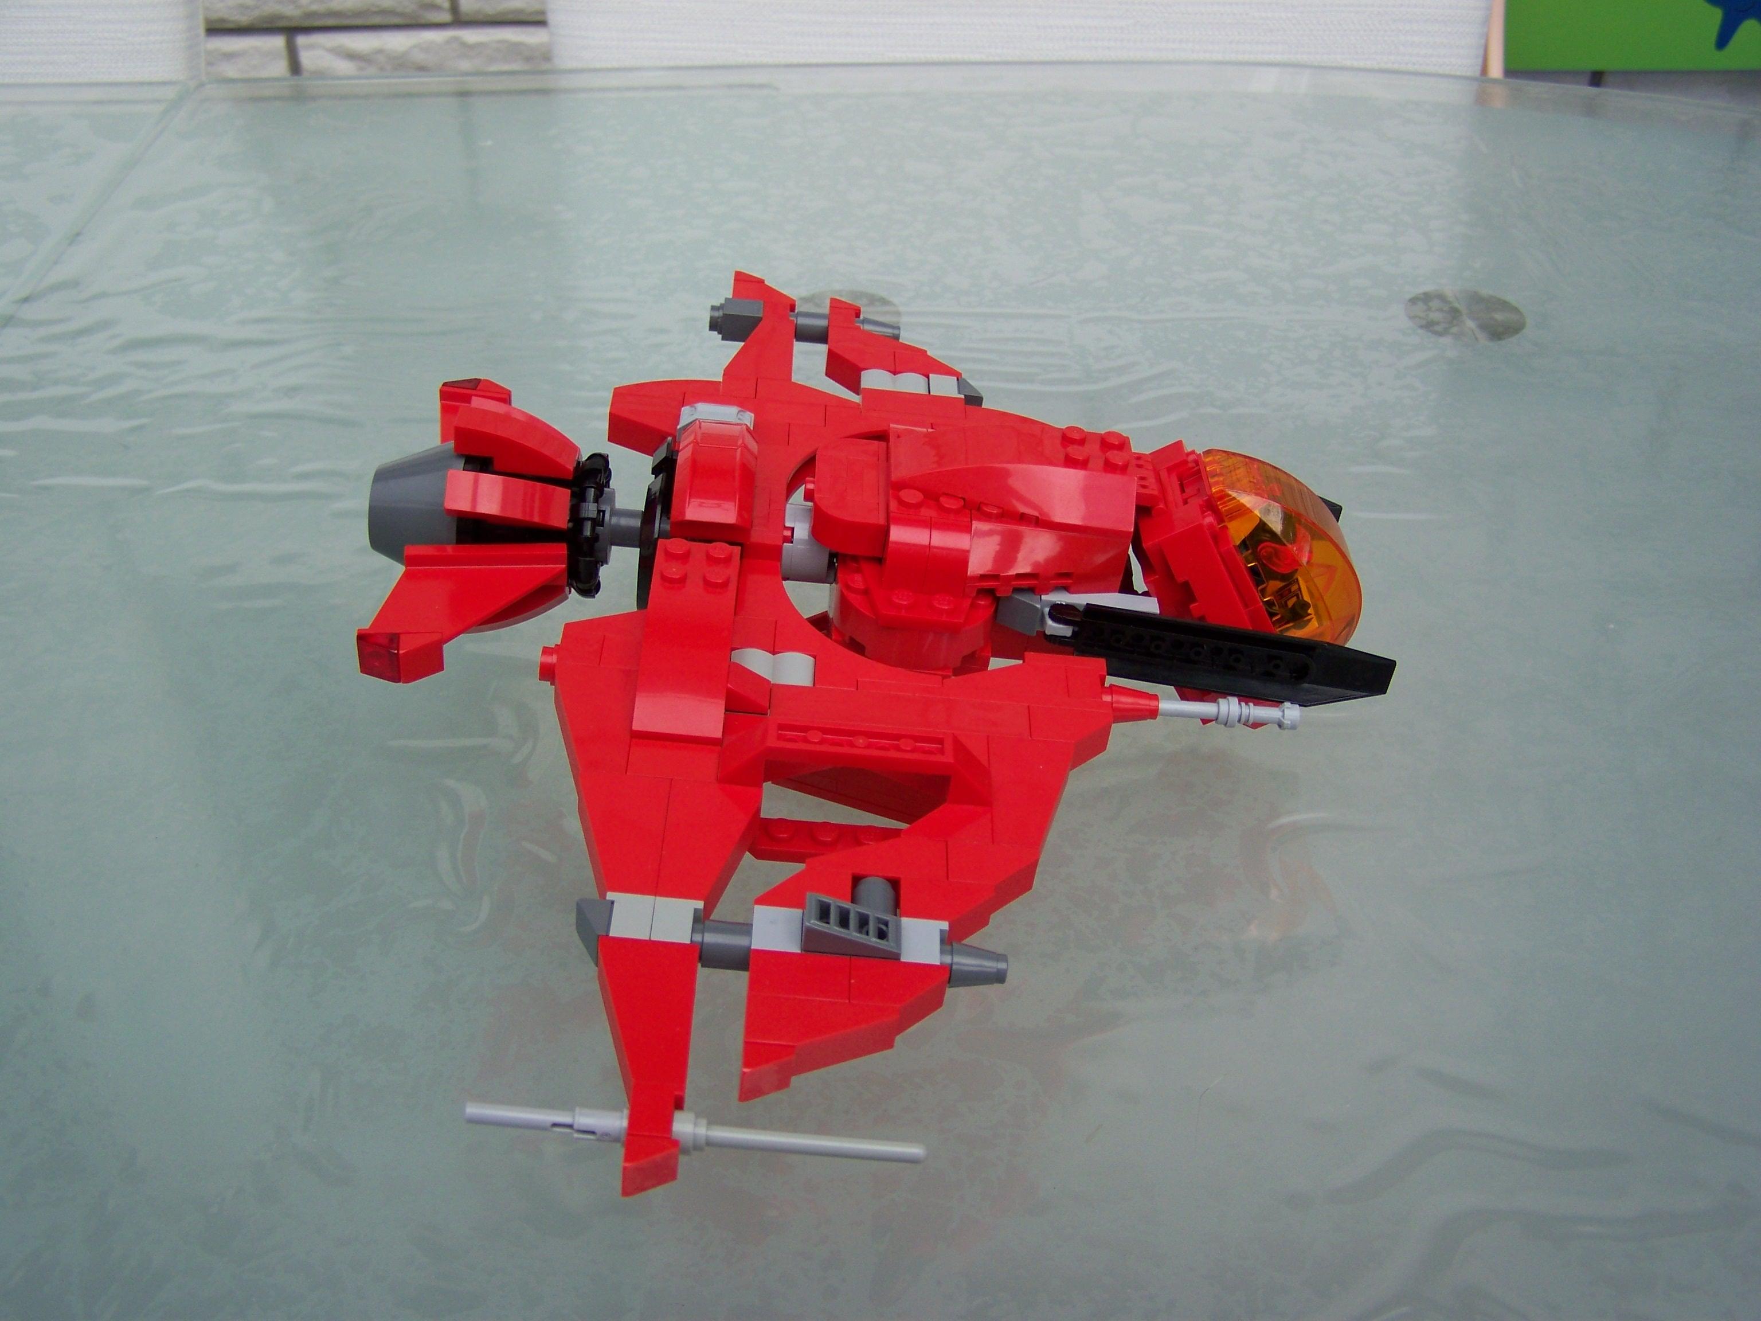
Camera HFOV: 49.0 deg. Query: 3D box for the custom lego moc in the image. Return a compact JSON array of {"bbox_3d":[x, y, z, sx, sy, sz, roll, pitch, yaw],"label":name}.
[{"bbox_3d":[0.000,-0.007,0.386,0.209,0.069,0.275,4,38,-2],"label":"custom lego moc"}]

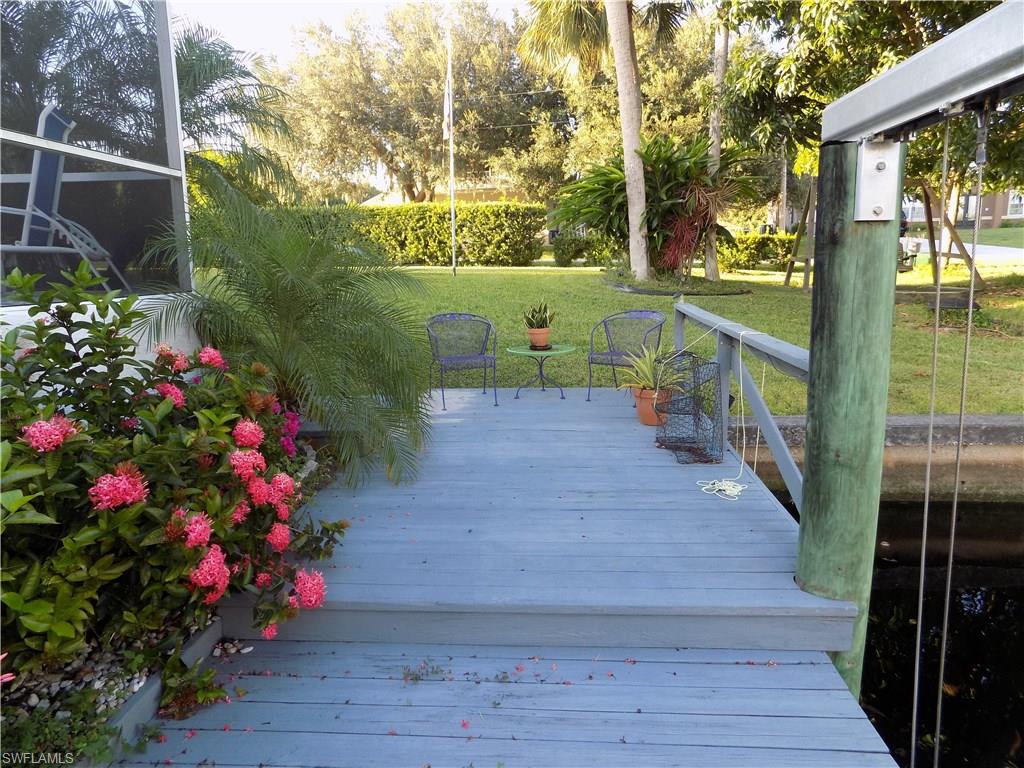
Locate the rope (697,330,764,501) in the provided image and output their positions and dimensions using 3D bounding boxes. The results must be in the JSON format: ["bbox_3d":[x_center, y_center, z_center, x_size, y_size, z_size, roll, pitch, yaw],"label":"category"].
[{"bbox_3d":[1.278,0.147,3.888,0.420,0.840,0.660,-1,10,4],"label":"rope"}]

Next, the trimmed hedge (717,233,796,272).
[{"bbox_3d":[5.838,-3.112,16.113,2.200,0.920,0.900,-1,10,4],"label":"trimmed hedge"}]

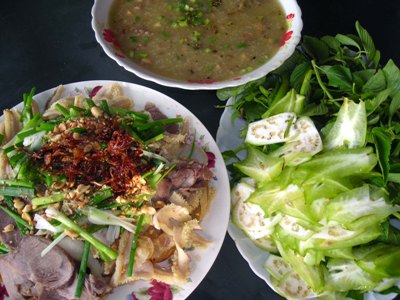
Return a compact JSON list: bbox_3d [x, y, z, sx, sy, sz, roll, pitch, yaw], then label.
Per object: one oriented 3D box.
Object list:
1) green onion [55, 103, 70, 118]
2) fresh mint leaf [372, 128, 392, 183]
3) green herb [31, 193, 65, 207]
[{"bbox_3d":[-0.133,-0.038,0.425,0.007,0.010,0.024,-35,65,-21],"label":"green onion"},{"bbox_3d":[0.178,0.005,0.433,0.011,0.012,0.064,2,62,-2],"label":"fresh mint leaf"},{"bbox_3d":[-0.138,0.044,0.397,0.030,0.007,0.008,-11,63,0],"label":"green herb"}]

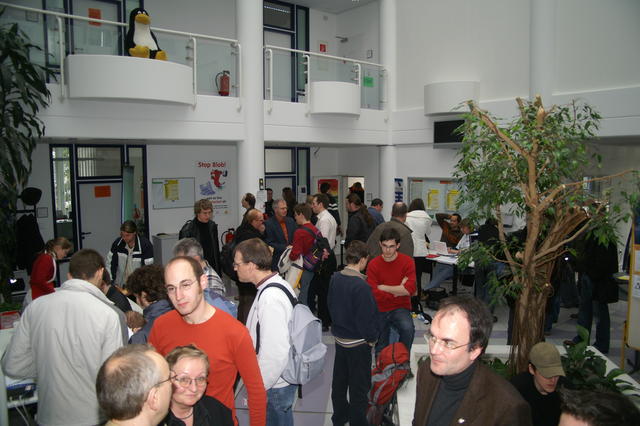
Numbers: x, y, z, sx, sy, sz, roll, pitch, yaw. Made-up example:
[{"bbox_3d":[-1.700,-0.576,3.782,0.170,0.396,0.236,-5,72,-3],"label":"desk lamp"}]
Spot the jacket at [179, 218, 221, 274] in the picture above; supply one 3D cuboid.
[{"bbox_3d":[-1.382,0.430,5.500,0.460,0.740,0.290,-3,7,-27],"label":"jacket"}]

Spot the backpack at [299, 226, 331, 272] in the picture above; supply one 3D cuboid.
[{"bbox_3d":[-0.029,0.418,5.500,0.220,0.480,0.320,3,7,29],"label":"backpack"}]

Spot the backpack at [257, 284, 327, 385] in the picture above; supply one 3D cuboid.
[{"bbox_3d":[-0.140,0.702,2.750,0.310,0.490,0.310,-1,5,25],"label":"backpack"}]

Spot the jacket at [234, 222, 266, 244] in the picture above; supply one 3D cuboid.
[{"bbox_3d":[-0.792,0.399,5.100,0.360,0.640,0.470,2,6,18],"label":"jacket"}]

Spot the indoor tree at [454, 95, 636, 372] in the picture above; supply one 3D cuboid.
[{"bbox_3d":[1.716,0.217,3.650,1.300,2.200,1.200,3,7,25],"label":"indoor tree"}]

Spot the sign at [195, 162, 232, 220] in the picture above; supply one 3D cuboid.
[{"bbox_3d":[-2.371,-0.531,10.608,0.810,1.250,0.015,-4,7,-37],"label":"sign"}]

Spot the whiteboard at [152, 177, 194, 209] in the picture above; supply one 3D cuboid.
[{"bbox_3d":[-3.079,-0.414,10.083,0.910,0.640,0.025,-4,7,-37],"label":"whiteboard"}]

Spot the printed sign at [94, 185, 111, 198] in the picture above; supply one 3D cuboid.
[{"bbox_3d":[-4.184,-0.409,9.246,0.290,0.210,0.010,-4,7,-37],"label":"printed sign"}]

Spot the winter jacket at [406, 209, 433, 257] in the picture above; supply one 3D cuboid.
[{"bbox_3d":[1.403,0.291,6.800,0.420,0.650,0.280,2,6,18],"label":"winter jacket"}]

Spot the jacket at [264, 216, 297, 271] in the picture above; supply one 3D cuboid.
[{"bbox_3d":[-0.490,0.375,6.100,0.470,0.730,0.280,-4,7,-33],"label":"jacket"}]

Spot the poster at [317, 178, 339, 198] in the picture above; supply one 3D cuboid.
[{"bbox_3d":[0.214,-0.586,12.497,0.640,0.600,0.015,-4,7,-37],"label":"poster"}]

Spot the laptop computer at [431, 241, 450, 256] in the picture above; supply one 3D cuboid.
[{"bbox_3d":[2.127,0.601,8.235,0.280,0.220,0.320,-4,7,-37],"label":"laptop computer"}]

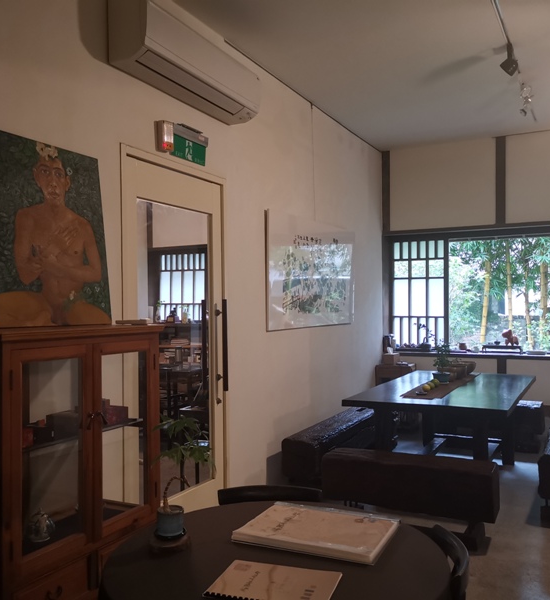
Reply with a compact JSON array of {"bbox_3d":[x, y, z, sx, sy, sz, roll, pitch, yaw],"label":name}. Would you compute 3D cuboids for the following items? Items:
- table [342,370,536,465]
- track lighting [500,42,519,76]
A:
[{"bbox_3d":[1.319,0.993,4.646,1.014,0.706,1.960,-1,-1,27],"label":"table"},{"bbox_3d":[1.466,-1.504,3.902,0.115,0.200,0.090,-1,-1,18],"label":"track lighting"}]

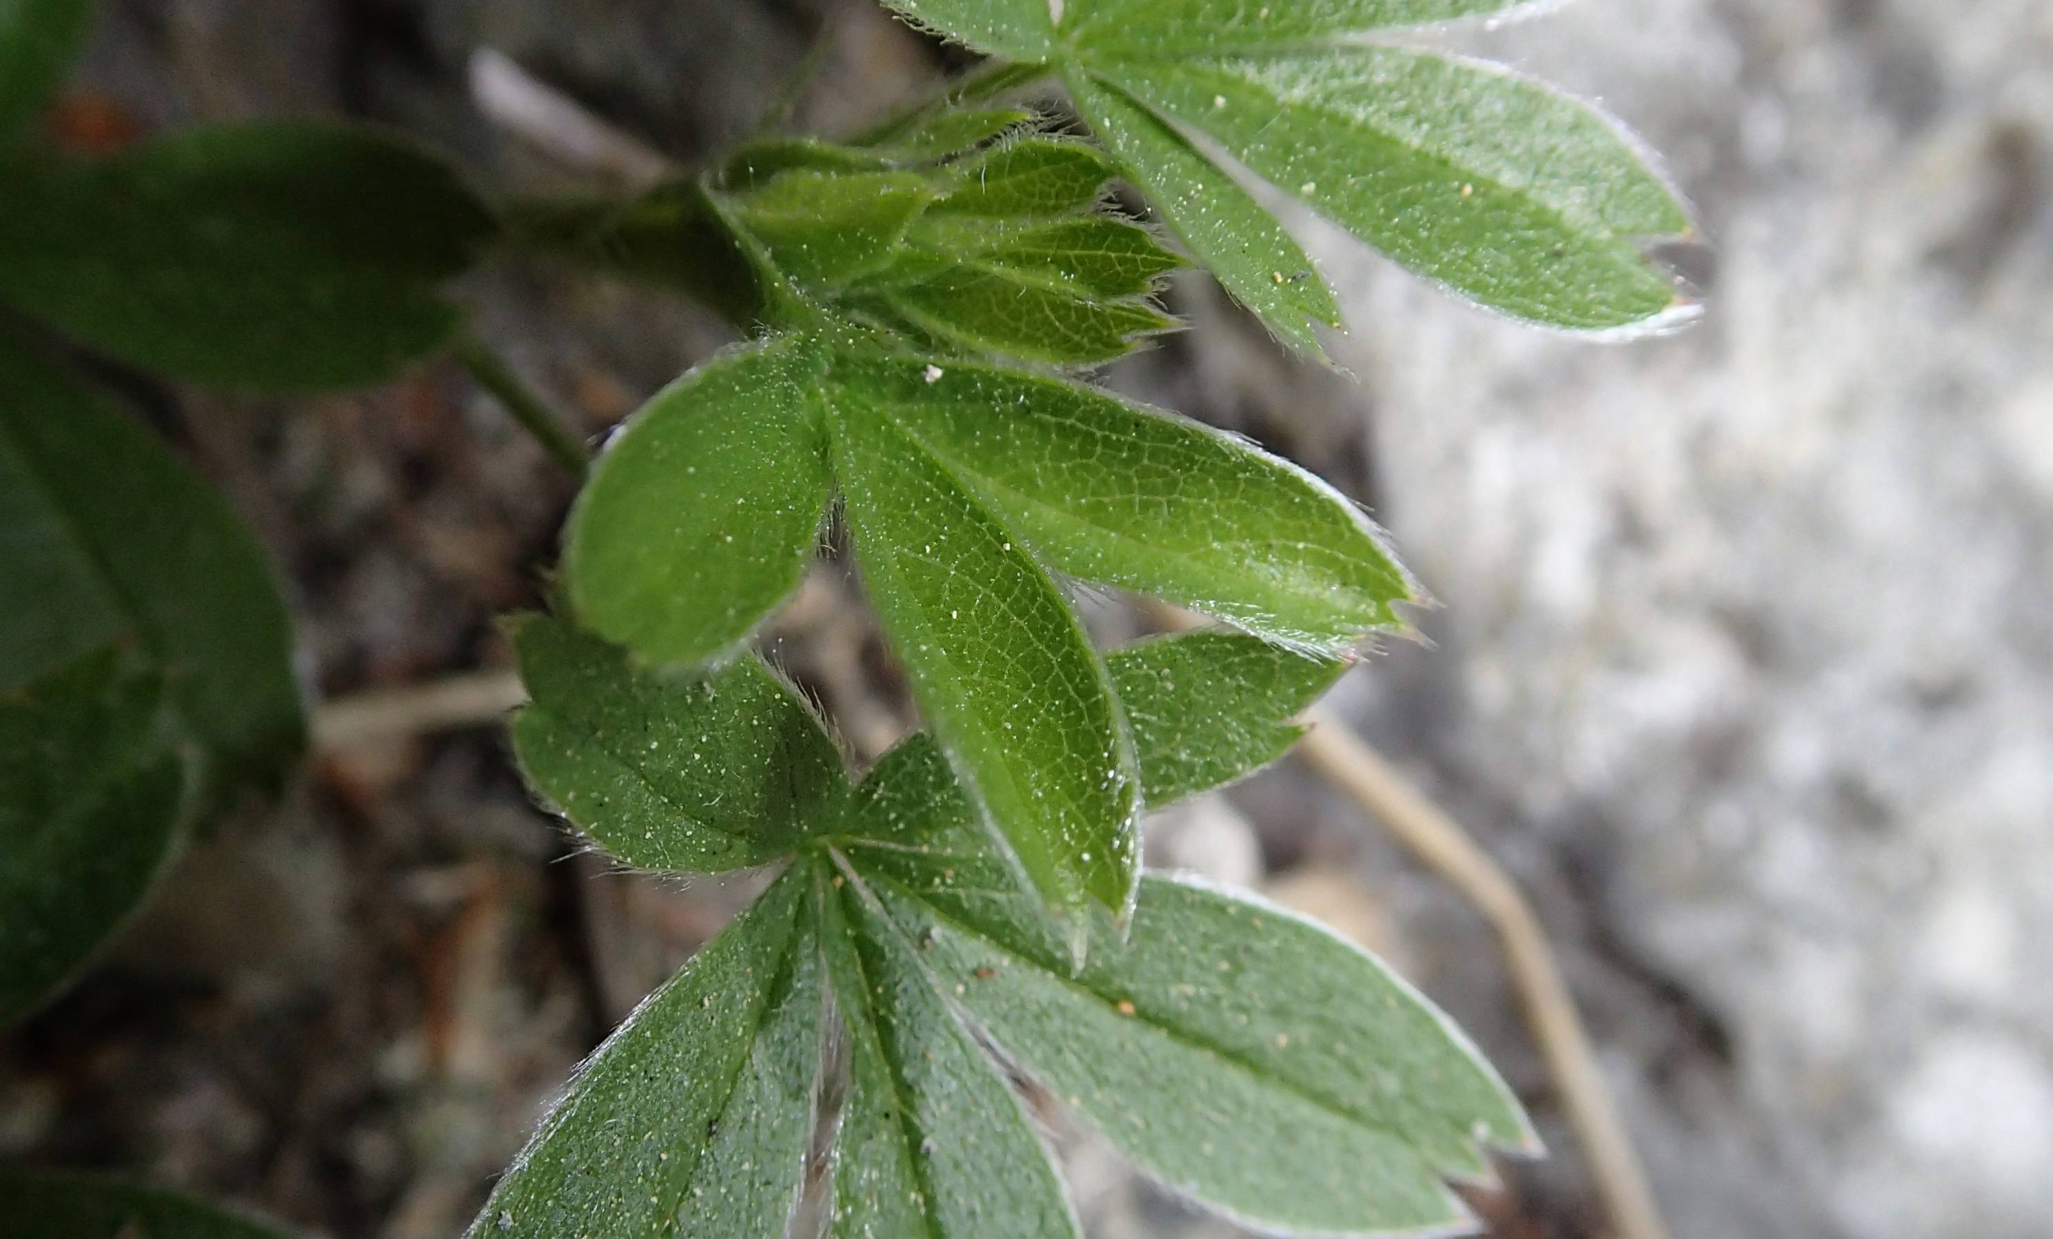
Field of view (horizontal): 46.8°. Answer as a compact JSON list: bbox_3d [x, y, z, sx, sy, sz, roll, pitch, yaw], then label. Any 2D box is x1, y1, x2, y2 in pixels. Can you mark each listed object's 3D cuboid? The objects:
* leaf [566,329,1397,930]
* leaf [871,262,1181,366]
[{"bbox_3d":[-0.002,0.001,0.089,0.029,0.011,0.021,-3,79,-6],"label":"leaf"},{"bbox_3d":[0.000,-0.012,0.092,0.011,0.004,0.004,4,69,-2],"label":"leaf"}]

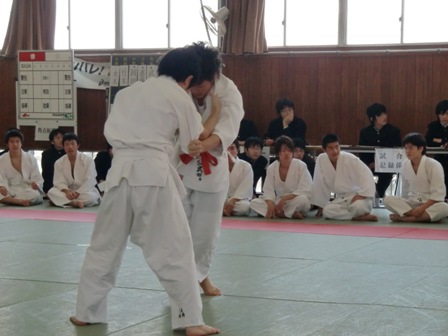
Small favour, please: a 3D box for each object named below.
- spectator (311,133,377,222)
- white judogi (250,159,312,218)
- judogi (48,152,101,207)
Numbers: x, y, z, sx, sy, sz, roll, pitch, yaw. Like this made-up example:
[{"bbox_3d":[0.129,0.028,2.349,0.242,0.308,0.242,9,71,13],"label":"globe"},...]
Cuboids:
[{"bbox_3d":[1.226,0.088,11.720,0.680,0.860,0.620,1,3,12],"label":"spectator"},{"bbox_3d":[0.621,0.212,12.415,0.650,0.610,0.580,1,3,13],"label":"white judogi"},{"bbox_3d":[-1.712,0.125,13.130,0.620,0.600,0.580,0,3,-7],"label":"judogi"}]

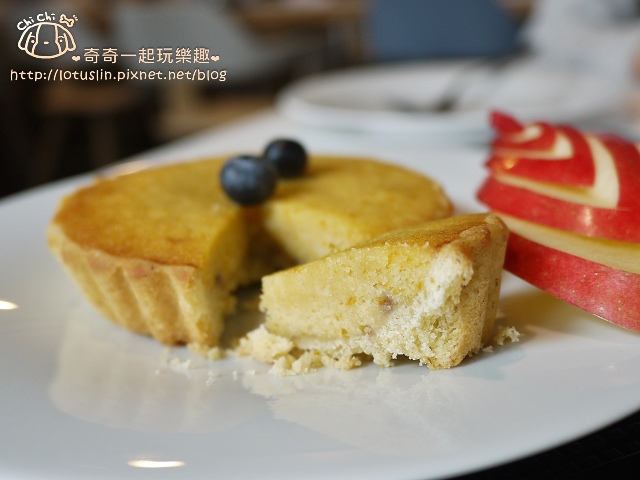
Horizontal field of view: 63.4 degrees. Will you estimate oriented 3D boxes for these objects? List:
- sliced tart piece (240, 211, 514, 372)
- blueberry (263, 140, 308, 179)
[{"bbox_3d":[0.013,0.010,0.112,0.055,0.024,0.024,-2,21,-5],"label":"sliced tart piece"},{"bbox_3d":[-0.010,-0.025,0.158,0.014,0.012,0.014,0,21,0],"label":"blueberry"}]

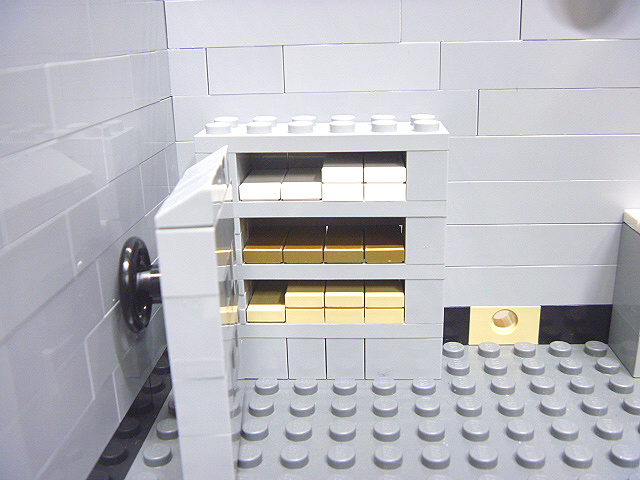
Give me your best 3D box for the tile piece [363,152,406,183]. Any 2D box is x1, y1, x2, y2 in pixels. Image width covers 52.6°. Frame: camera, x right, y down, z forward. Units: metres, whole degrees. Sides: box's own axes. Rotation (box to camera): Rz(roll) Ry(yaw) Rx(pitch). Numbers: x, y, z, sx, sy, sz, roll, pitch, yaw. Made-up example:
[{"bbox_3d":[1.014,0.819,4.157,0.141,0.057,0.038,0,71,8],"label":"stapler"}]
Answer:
[{"bbox_3d":[0.013,-0.014,0.130,0.008,0.003,0.016,0,18,4],"label":"tile piece"}]

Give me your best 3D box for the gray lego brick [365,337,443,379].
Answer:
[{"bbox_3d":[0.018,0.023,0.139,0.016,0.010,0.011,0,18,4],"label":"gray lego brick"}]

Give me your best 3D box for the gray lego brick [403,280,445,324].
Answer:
[{"bbox_3d":[0.021,0.010,0.137,0.008,0.010,0.016,0,17,3],"label":"gray lego brick"}]

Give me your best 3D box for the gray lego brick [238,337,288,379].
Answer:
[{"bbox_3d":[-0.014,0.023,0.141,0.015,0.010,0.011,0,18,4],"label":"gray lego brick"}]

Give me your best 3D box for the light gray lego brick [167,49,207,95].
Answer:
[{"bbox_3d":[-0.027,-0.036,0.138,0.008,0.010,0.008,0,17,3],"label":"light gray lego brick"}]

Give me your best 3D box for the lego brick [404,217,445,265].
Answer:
[{"bbox_3d":[0.021,-0.002,0.133,0.008,0.010,0.016,0,18,4],"label":"lego brick"}]

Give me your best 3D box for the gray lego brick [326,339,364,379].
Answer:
[{"bbox_3d":[0.006,0.023,0.139,0.008,0.010,0.011,0,17,4],"label":"gray lego brick"}]

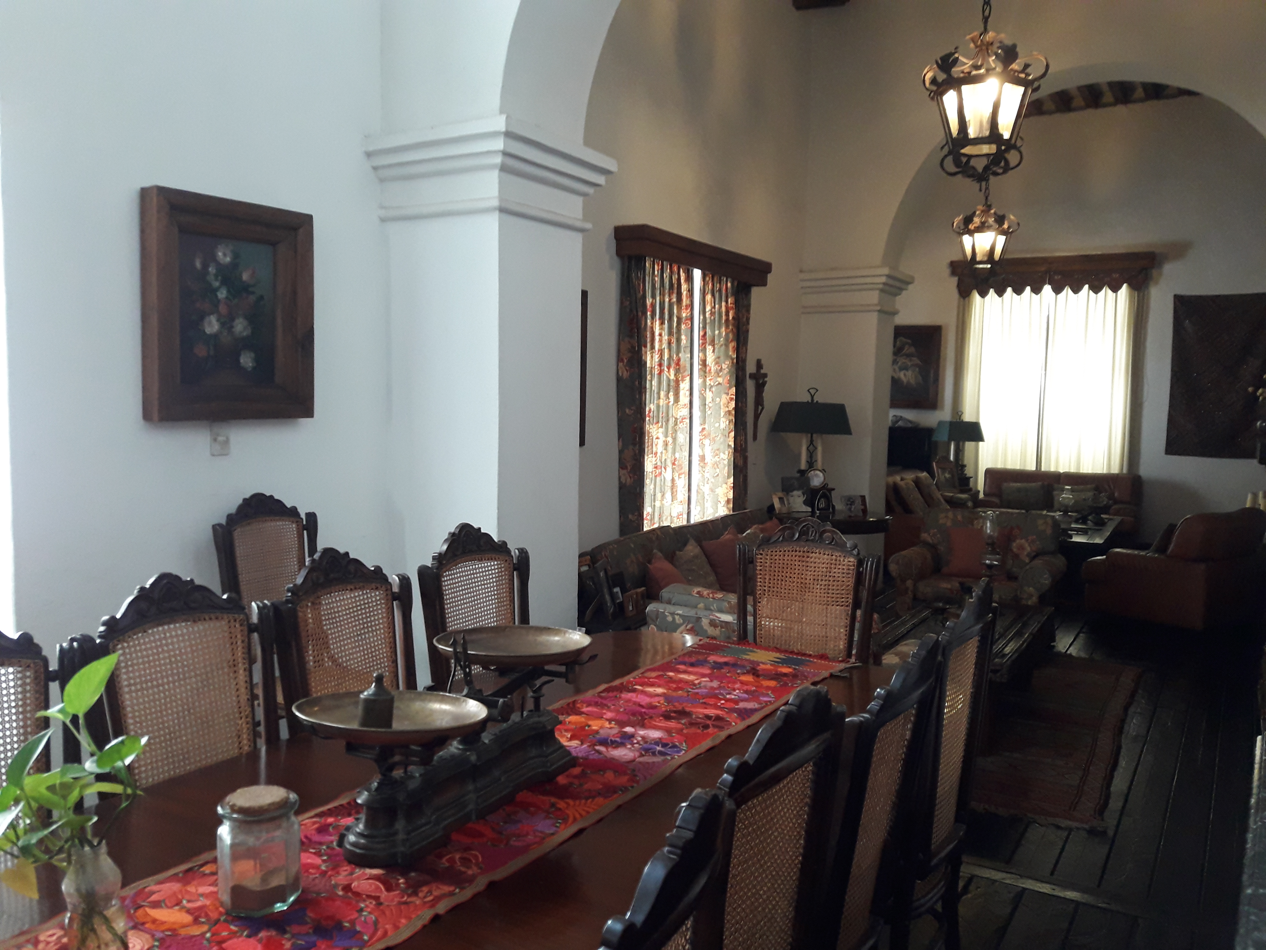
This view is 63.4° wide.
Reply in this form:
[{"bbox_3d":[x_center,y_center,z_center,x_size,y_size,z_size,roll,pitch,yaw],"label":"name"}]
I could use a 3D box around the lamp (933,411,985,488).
[{"bbox_3d":[3.925,-0.297,12.298,0.580,0.935,0.300,-1,5,-24],"label":"lamp"}]

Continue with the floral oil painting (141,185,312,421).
[{"bbox_3d":[-1.354,-0.554,3.468,0.091,0.724,0.611,4,5,31],"label":"floral oil painting"}]

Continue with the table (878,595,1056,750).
[{"bbox_3d":[1.644,0.915,5.032,0.603,0.370,1.341,4,5,31],"label":"table"}]

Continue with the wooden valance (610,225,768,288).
[{"bbox_3d":[0.417,-1.302,6.231,0.195,0.166,1.677,4,5,31],"label":"wooden valance"}]

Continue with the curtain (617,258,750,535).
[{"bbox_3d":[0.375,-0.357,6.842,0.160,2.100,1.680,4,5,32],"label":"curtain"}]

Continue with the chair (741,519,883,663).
[{"bbox_3d":[0.453,0.760,3.289,0.480,1.170,0.550,3,5,27],"label":"chair"}]

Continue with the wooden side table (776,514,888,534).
[{"bbox_3d":[1.406,0.605,7.387,0.860,0.607,0.860,4,5,31],"label":"wooden side table"}]

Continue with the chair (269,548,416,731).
[{"bbox_3d":[-0.536,0.797,2.556,0.550,1.170,0.470,4,5,34],"label":"chair"}]

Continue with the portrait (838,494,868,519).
[{"bbox_3d":[1.671,0.236,7.681,0.210,0.190,0.060,2,-7,16],"label":"portrait"}]

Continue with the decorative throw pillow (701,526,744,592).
[{"bbox_3d":[0.585,0.527,6.504,0.160,0.430,0.430,-23,-12,38],"label":"decorative throw pillow"}]

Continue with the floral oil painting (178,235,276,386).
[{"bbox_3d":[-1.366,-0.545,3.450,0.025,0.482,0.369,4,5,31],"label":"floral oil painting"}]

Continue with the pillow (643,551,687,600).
[{"bbox_3d":[0.209,0.568,6.010,0.160,0.400,0.400,-25,-10,31],"label":"pillow"}]

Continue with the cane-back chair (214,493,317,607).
[{"bbox_3d":[-1.073,0.622,3.548,0.540,1.100,0.460,4,5,31],"label":"cane-back chair"}]

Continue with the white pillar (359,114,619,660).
[{"bbox_3d":[-0.570,-0.102,4.254,0.673,2.447,0.761,4,5,31],"label":"white pillar"}]

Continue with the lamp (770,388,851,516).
[{"bbox_3d":[1.287,-0.168,7.406,0.580,0.927,0.300,2,5,12],"label":"lamp"}]

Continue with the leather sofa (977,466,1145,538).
[{"bbox_3d":[4.887,0.366,11.874,1.730,0.800,0.880,4,5,32],"label":"leather sofa"}]

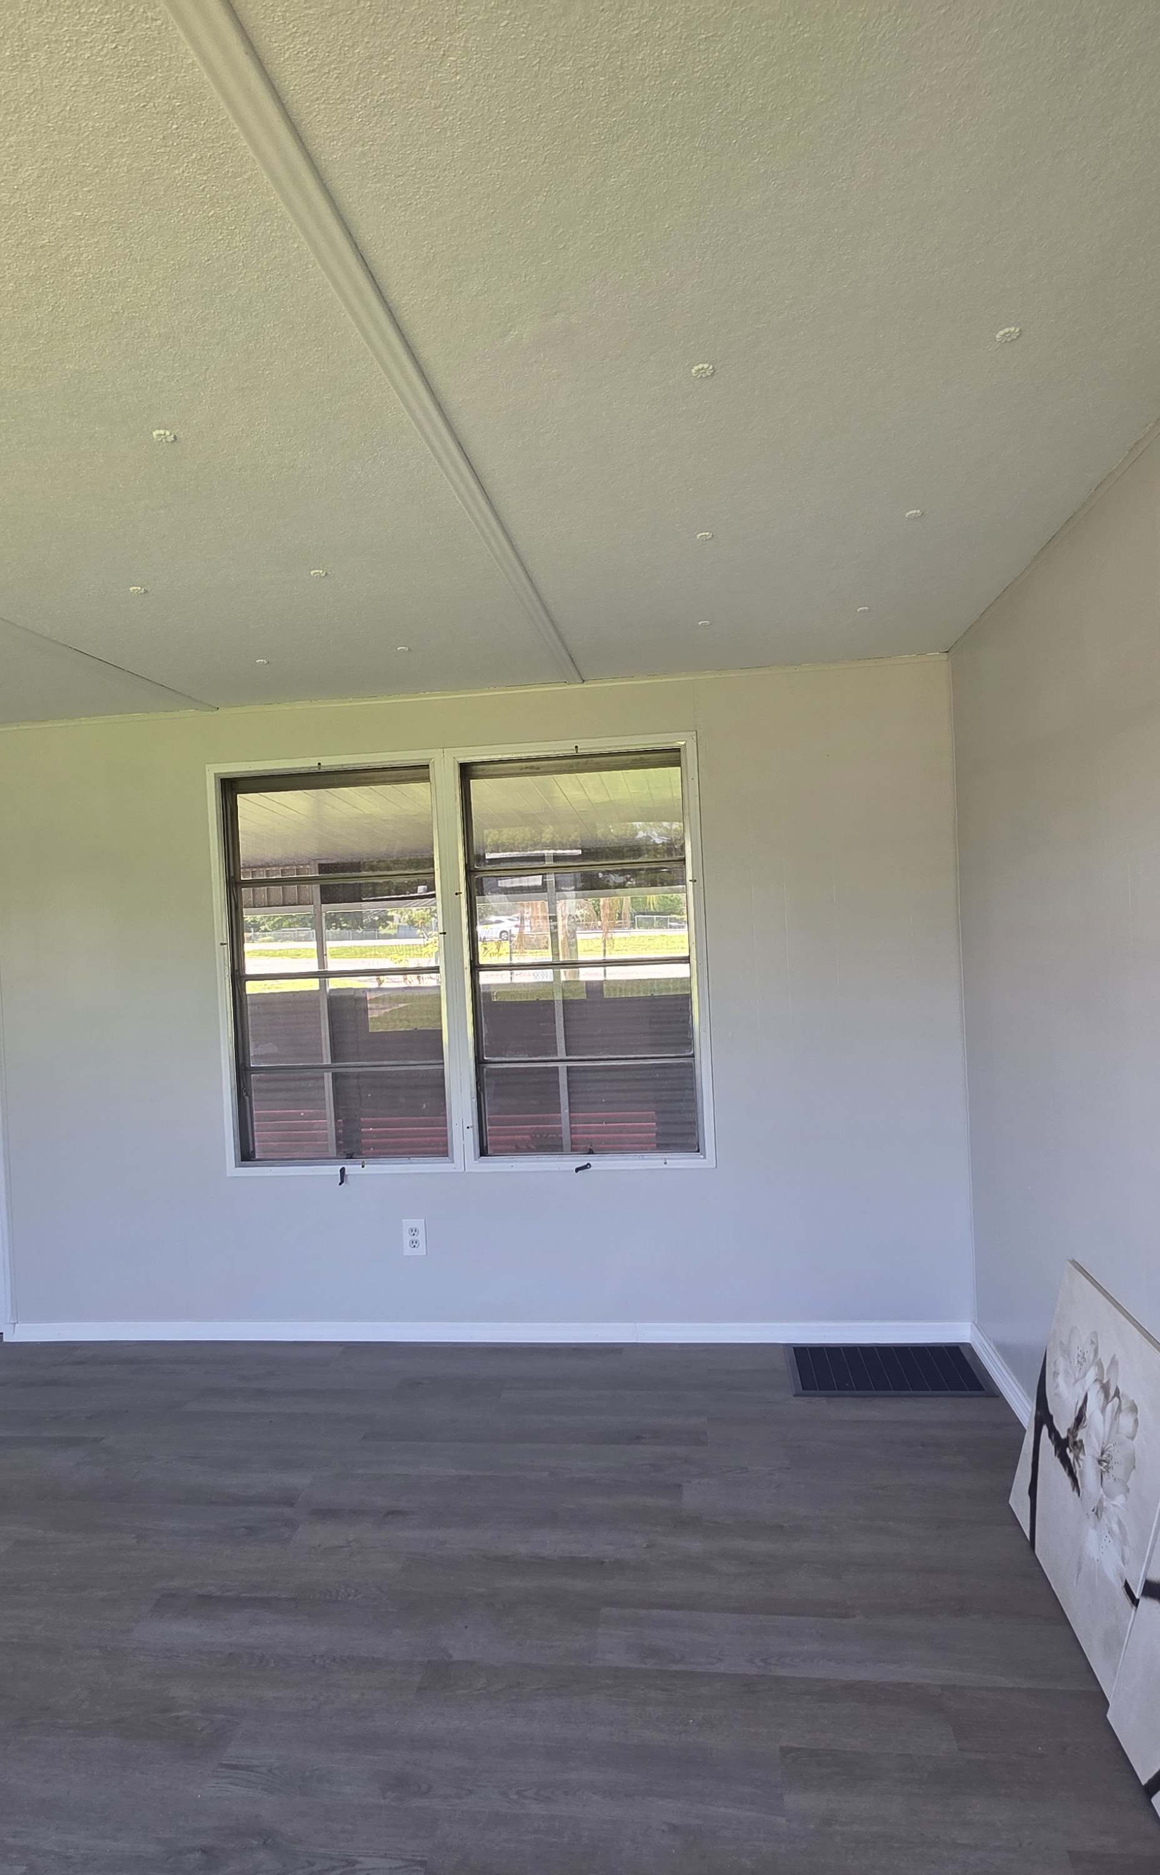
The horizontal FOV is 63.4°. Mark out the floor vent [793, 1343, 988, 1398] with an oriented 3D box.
[{"bbox_3d":[0.886,1.248,2.728,0.545,0.015,0.315,-3,1,7],"label":"floor vent"}]

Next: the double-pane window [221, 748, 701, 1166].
[{"bbox_3d":[-0.405,0.079,3.050,1.575,1.331,0.080,-3,1,7],"label":"double-pane window"}]

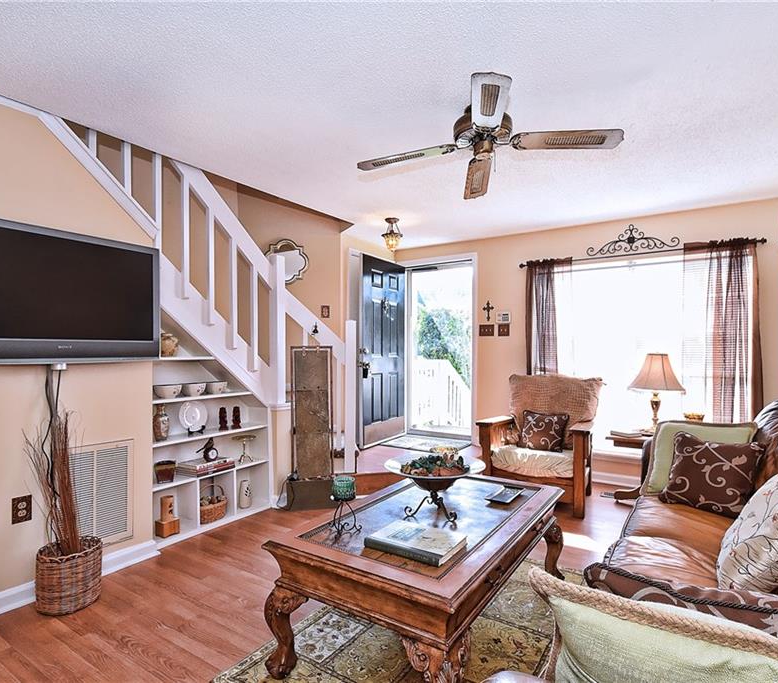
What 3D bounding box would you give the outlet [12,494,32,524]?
[{"bbox_3d":[-1.793,0.825,2.088,0.010,0.122,0.075,0,0,37],"label":"outlet"}]

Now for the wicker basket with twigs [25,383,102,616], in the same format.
[{"bbox_3d":[-1.577,0.756,2.093,0.260,1.040,0.310,0,-1,36],"label":"wicker basket with twigs"}]

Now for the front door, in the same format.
[{"bbox_3d":[-0.049,0.097,4.882,0.050,2.030,0.910,0,0,37],"label":"front door"}]

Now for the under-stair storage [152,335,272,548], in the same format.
[{"bbox_3d":[-1.270,0.572,3.014,0.280,1.425,0.870,0,0,37],"label":"under-stair storage"}]

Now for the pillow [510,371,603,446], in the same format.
[{"bbox_3d":[1.371,0.577,3.648,0.720,0.550,0.200,0,-19,36],"label":"pillow"}]

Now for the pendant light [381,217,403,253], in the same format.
[{"bbox_3d":[0.031,-0.965,3.916,0.200,0.320,0.200,0,0,0],"label":"pendant light"}]

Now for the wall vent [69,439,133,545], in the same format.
[{"bbox_3d":[-1.584,0.847,2.306,0.030,0.565,0.390,0,-1,36],"label":"wall vent"}]

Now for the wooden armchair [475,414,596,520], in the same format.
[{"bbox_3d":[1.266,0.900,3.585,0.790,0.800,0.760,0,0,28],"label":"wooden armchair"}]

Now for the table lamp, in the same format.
[{"bbox_3d":[2.182,0.424,3.480,0.410,0.670,0.410,0,-1,36],"label":"table lamp"}]

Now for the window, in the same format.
[{"bbox_3d":[2.192,0.135,3.866,1.690,1.750,0.120,0,-1,36],"label":"window"}]

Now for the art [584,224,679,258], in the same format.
[{"bbox_3d":[2.196,-0.945,3.876,0.750,0.250,0.020,0,0,37],"label":"art"}]

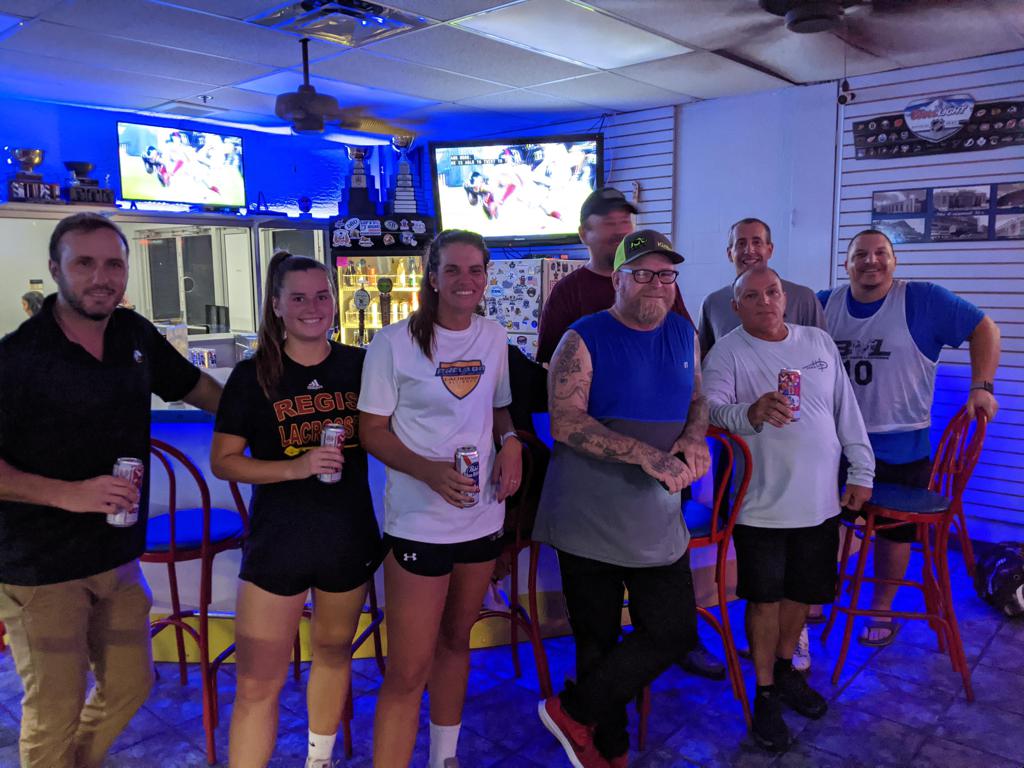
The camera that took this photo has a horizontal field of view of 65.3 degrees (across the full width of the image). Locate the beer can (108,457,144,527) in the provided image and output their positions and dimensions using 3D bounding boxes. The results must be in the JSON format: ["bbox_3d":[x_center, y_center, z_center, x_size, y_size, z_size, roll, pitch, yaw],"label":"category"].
[{"bbox_3d":[-0.912,0.258,1.890,0.066,0.157,0.066,7,8,-29],"label":"beer can"}]

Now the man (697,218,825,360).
[{"bbox_3d":[0.981,0.232,3.239,0.520,1.765,0.330,2,9,16],"label":"man"}]

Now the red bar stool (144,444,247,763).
[{"bbox_3d":[-1.138,0.666,2.793,0.410,1.100,0.500,0,8,8],"label":"red bar stool"}]

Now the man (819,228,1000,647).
[{"bbox_3d":[1.576,0.230,3.309,0.710,1.730,0.450,4,10,31],"label":"man"}]

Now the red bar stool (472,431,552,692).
[{"bbox_3d":[-0.094,0.651,2.783,0.410,1.100,0.500,-3,9,-16],"label":"red bar stool"}]

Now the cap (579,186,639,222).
[{"bbox_3d":[0.356,-0.655,2.916,0.178,0.138,0.255,-6,10,-32],"label":"cap"}]

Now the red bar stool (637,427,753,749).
[{"bbox_3d":[0.571,0.633,2.837,0.410,1.100,0.500,-2,9,-9],"label":"red bar stool"}]

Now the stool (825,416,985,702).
[{"bbox_3d":[1.503,0.583,3.082,0.500,1.100,0.410,1,9,15],"label":"stool"}]

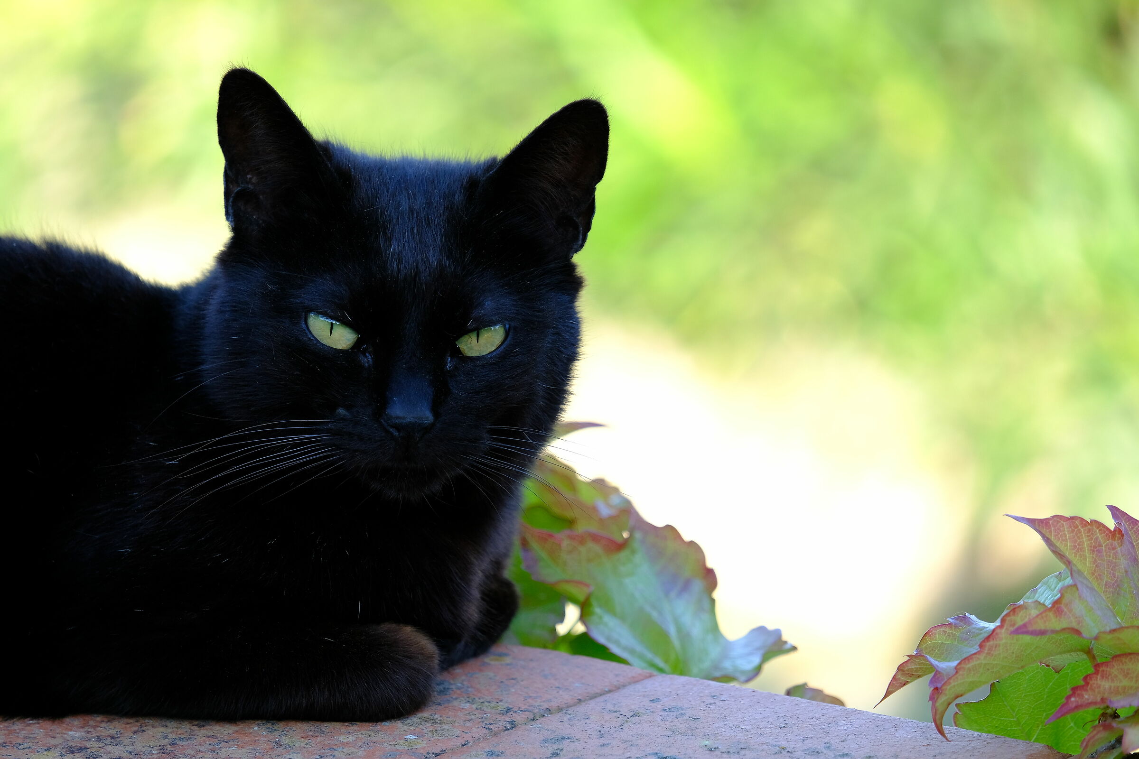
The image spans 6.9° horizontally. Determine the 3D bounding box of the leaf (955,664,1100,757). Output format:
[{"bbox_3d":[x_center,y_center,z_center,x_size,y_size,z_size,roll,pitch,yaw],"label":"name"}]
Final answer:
[{"bbox_3d":[0.125,0.091,2.605,0.041,0.028,0.022,2,14,8],"label":"leaf"}]

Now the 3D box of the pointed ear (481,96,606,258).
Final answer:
[{"bbox_3d":[-0.007,-0.056,2.600,0.035,0.042,0.026,20,9,-18],"label":"pointed ear"}]

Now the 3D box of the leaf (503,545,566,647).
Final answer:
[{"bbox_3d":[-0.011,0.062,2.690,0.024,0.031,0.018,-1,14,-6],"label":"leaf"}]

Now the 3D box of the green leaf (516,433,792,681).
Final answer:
[{"bbox_3d":[0.024,0.050,2.670,0.075,0.062,0.042,-3,14,-11],"label":"green leaf"}]

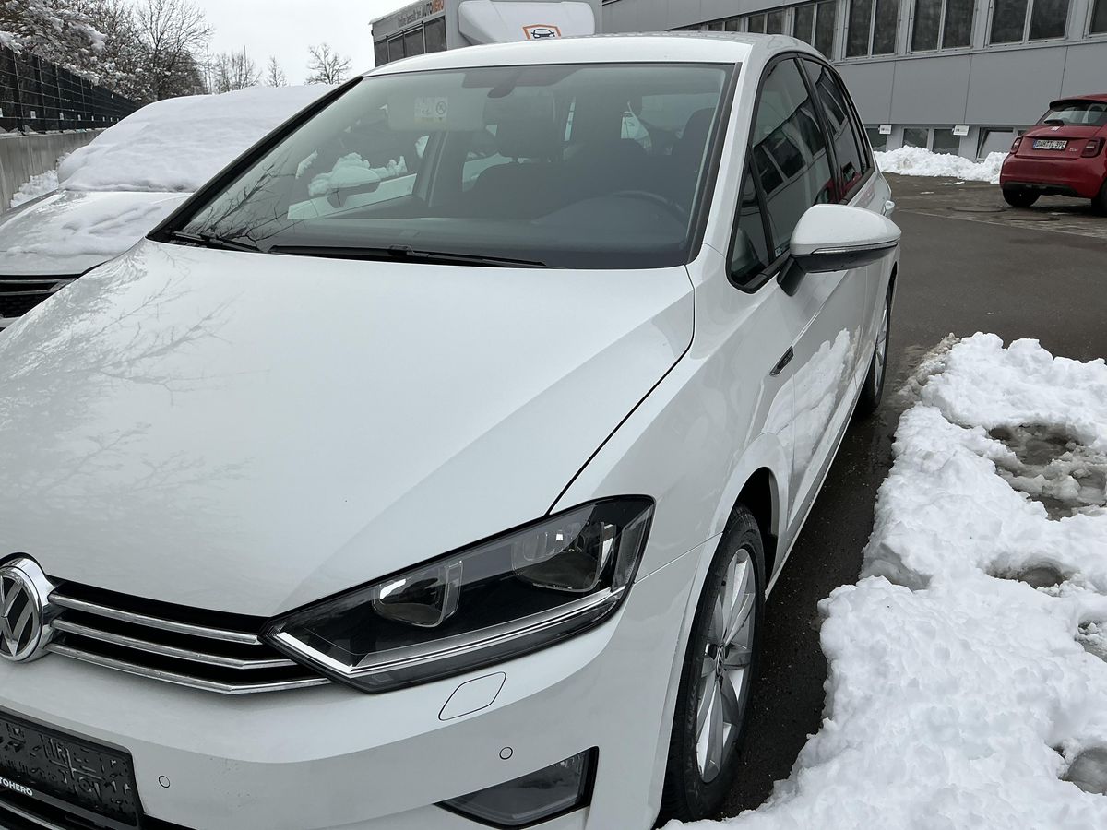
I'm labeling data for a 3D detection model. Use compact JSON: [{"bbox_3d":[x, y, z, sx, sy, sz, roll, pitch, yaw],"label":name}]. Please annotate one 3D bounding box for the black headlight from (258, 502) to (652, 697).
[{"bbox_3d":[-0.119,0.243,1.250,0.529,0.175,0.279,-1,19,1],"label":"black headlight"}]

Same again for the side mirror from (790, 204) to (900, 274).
[{"bbox_3d":[0.619,-0.367,1.906,0.225,0.145,0.150,7,20,24],"label":"side mirror"}]

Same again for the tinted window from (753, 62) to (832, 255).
[{"bbox_3d":[0.594,-0.675,2.236,0.060,0.484,0.848,-14,10,31],"label":"tinted window"}]

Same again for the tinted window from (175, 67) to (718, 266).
[{"bbox_3d":[-0.242,-0.662,2.224,1.380,0.110,0.930,7,47,24],"label":"tinted window"}]

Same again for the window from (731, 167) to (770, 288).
[{"bbox_3d":[0.398,-0.392,1.824,0.050,0.268,0.253,-12,8,39],"label":"window"}]

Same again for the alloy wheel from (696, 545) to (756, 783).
[{"bbox_3d":[0.282,0.476,1.780,0.140,0.455,0.455,7,20,24],"label":"alloy wheel"}]

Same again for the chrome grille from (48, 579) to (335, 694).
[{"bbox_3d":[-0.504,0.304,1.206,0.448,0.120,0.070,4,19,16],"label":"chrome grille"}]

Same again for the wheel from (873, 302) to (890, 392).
[{"bbox_3d":[1.418,-0.319,4.080,0.140,0.455,0.455,7,20,24],"label":"wheel"}]

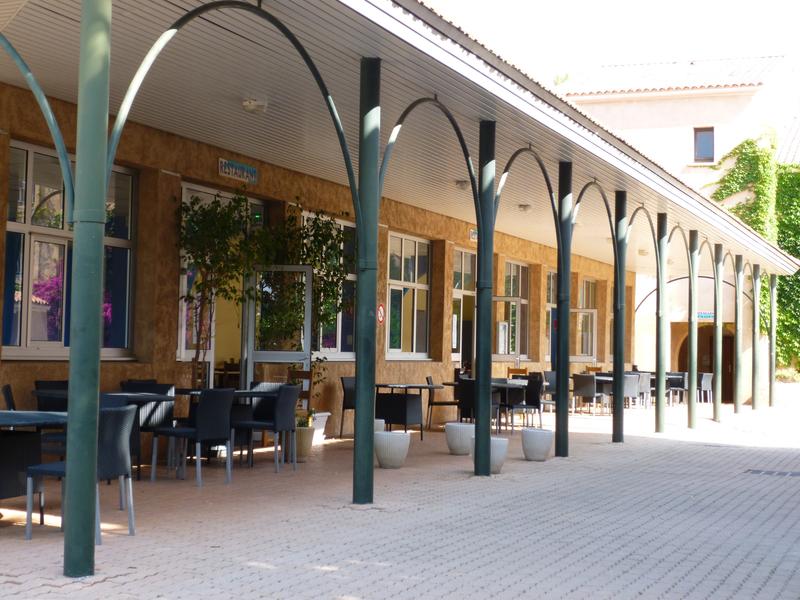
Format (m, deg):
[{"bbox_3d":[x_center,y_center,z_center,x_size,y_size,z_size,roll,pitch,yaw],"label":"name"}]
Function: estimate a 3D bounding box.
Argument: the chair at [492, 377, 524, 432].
[{"bbox_3d":[1.755,1.640,23.179,0.530,0.830,0.455,0,-2,20],"label":"chair"}]

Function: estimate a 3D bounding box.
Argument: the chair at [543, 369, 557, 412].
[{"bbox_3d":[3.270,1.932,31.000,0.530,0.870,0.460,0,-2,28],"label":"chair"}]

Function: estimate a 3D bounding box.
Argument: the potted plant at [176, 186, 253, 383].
[{"bbox_3d":[-1.971,0.266,15.874,0.800,2.872,0.820,1,-2,0],"label":"potted plant"}]

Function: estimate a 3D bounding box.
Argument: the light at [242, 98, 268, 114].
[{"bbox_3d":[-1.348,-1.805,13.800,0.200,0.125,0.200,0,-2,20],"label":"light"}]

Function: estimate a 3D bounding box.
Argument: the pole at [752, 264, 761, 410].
[{"bbox_3d":[8.743,0.916,36.375,0.158,3.547,0.158,0,-2,20],"label":"pole"}]

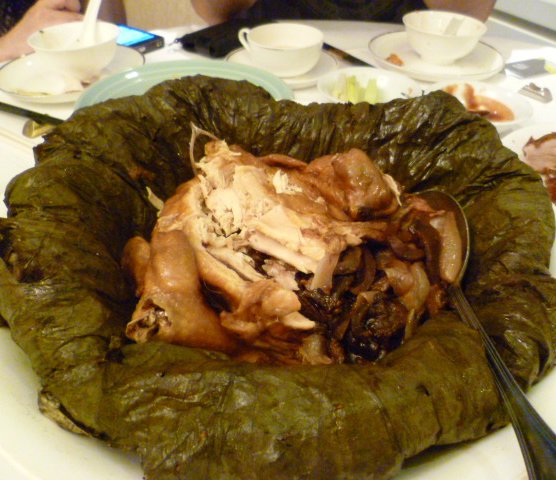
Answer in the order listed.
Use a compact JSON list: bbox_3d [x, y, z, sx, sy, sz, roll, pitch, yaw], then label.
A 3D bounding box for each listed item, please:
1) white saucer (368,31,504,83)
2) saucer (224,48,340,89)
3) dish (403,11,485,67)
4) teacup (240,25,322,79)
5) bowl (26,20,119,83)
[{"bbox_3d":[0.216,-0.250,0.716,0.178,0.022,0.178,1,40,-1],"label":"white saucer"},{"bbox_3d":[0.005,-0.223,0.675,0.146,0.020,0.146,1,40,-1],"label":"saucer"},{"bbox_3d":[0.219,-0.266,0.698,0.109,0.051,0.109,1,40,0],"label":"dish"},{"bbox_3d":[0.003,-0.236,0.659,0.108,0.048,0.096,1,40,0],"label":"teacup"},{"bbox_3d":[-0.243,-0.226,0.639,0.105,0.051,0.105,1,40,-1],"label":"bowl"}]

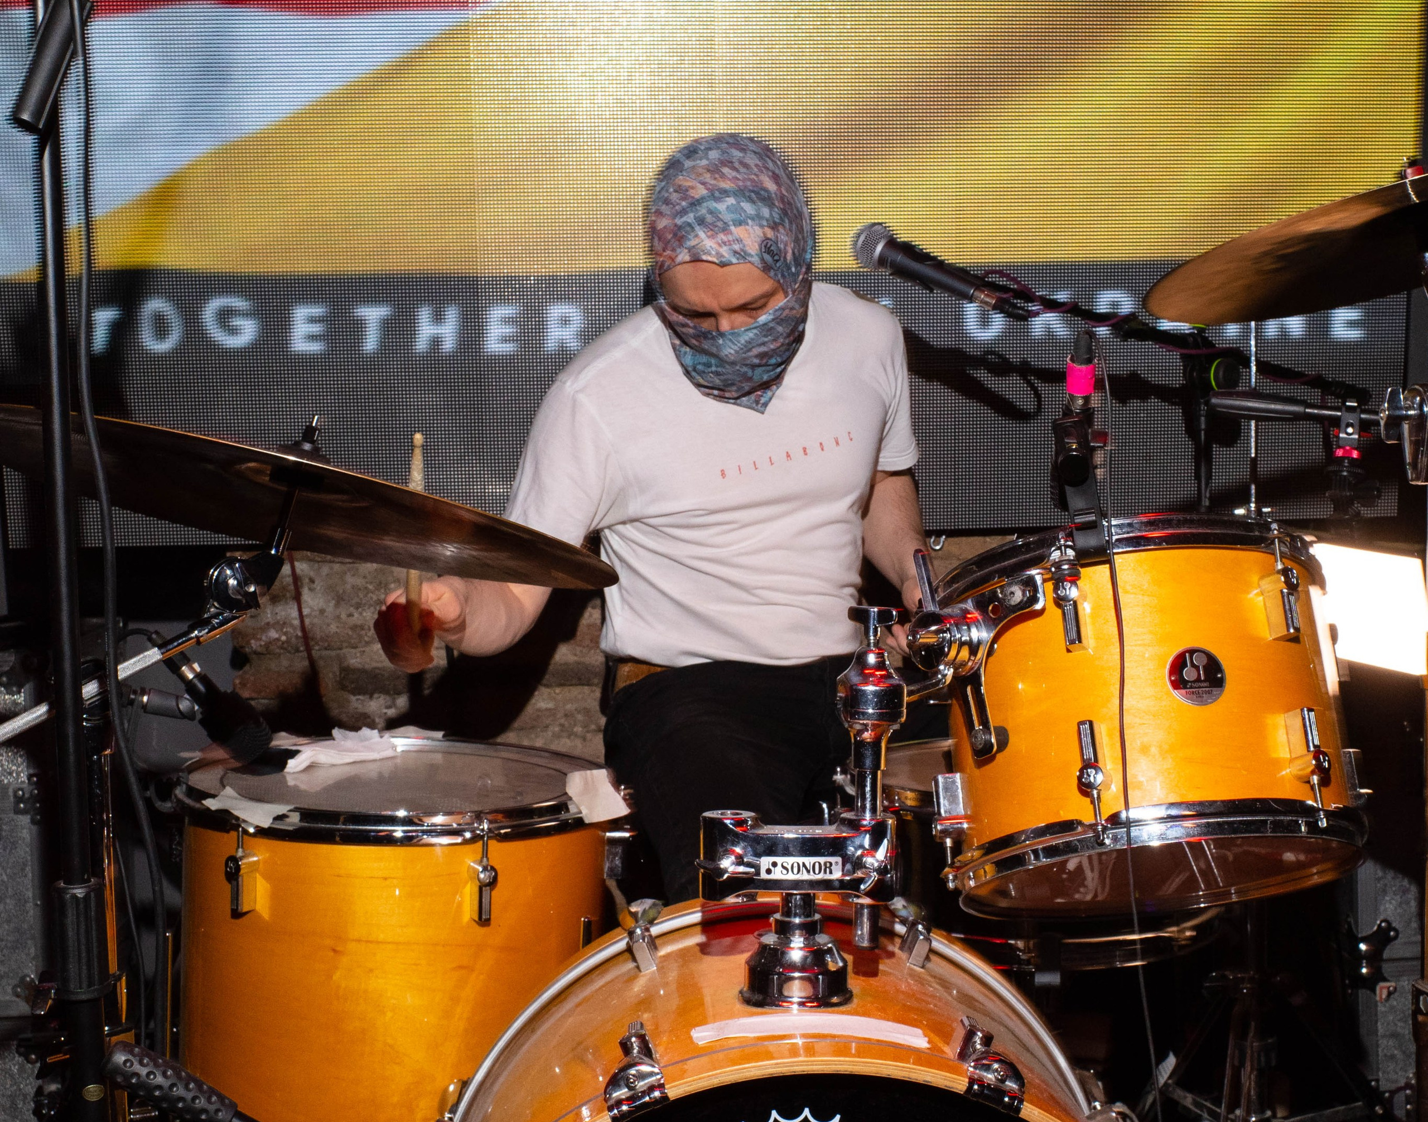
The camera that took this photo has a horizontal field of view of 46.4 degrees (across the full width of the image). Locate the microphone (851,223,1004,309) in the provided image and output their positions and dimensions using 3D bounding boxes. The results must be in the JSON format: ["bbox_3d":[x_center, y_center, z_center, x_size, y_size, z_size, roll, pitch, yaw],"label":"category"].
[{"bbox_3d":[0.218,-0.296,1.720,0.180,0.052,0.052,30,43,28],"label":"microphone"}]

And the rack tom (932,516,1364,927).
[{"bbox_3d":[0.339,0.138,1.342,0.325,0.250,0.325,-2,-22,-6],"label":"rack tom"}]

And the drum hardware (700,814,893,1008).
[{"bbox_3d":[0.058,0.237,1.148,0.132,0.125,0.080,-1,5,-3],"label":"drum hardware"}]

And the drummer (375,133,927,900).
[{"bbox_3d":[0.050,0.180,1.900,0.750,1.270,0.750,-1,5,-13],"label":"drummer"}]

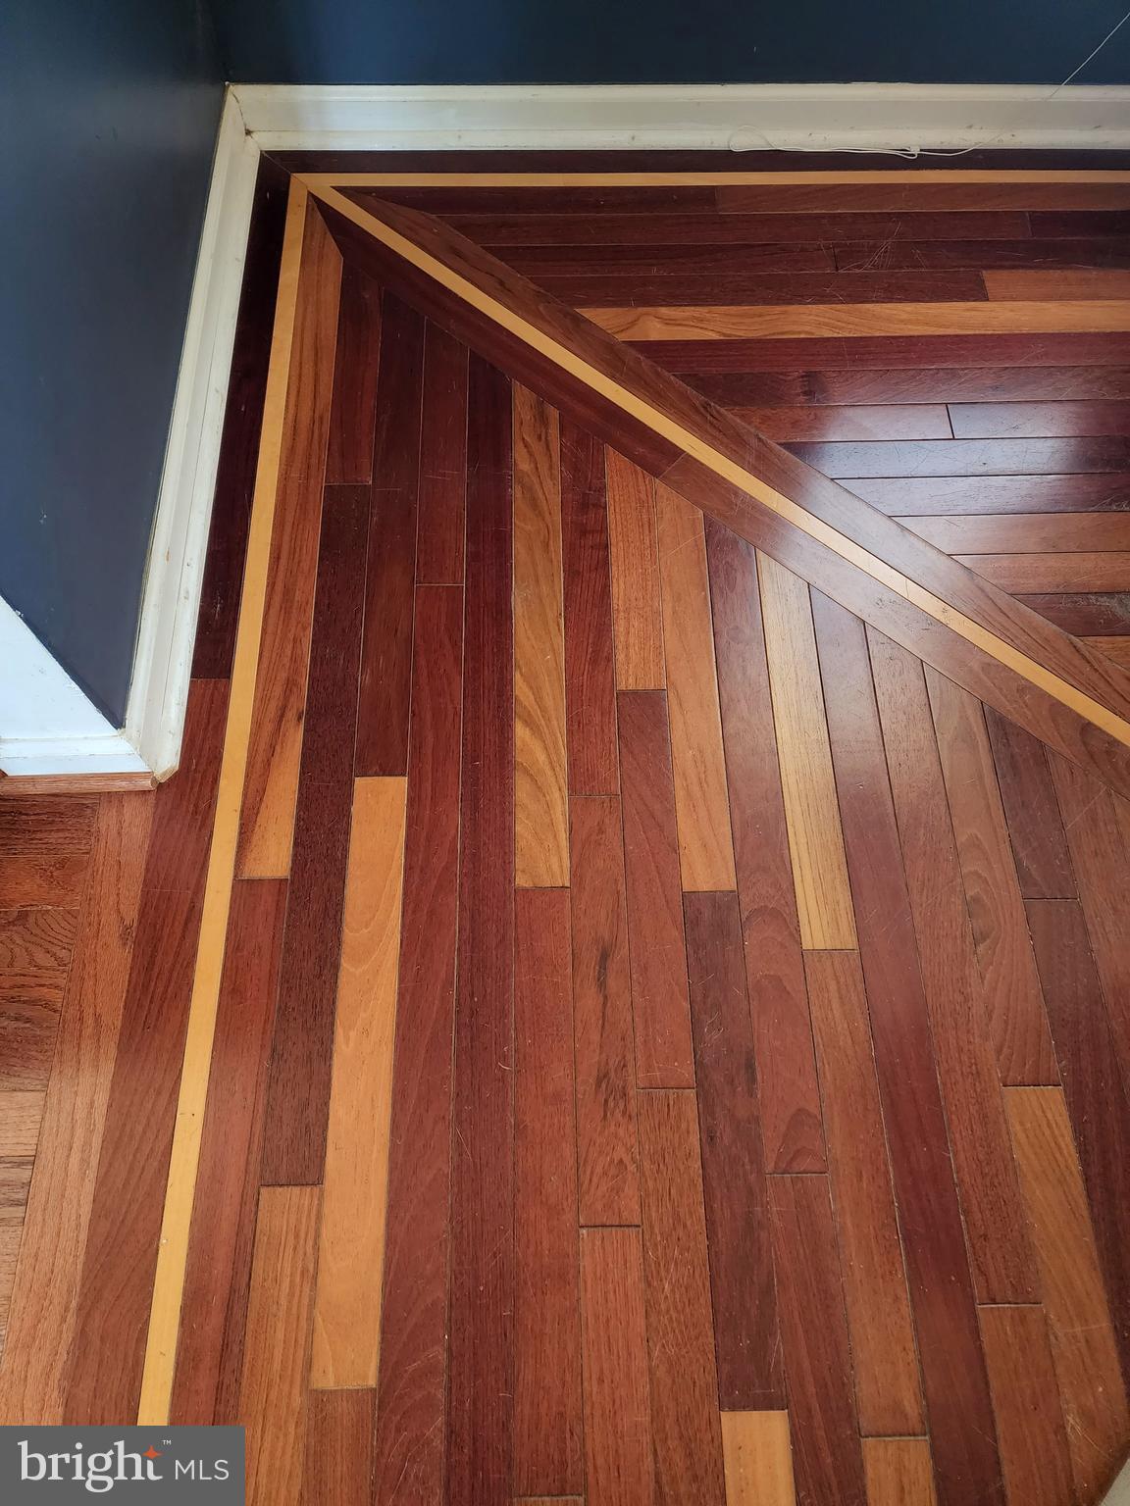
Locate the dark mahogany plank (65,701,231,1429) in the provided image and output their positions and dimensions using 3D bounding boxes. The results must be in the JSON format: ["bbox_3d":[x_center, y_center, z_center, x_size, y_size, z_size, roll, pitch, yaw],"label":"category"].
[{"bbox_3d":[-0.399,0.250,0.987,0.063,0.018,0.717,-1,67,-1],"label":"dark mahogany plank"}]

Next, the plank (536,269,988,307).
[{"bbox_3d":[0.263,-0.628,1.371,0.617,0.018,0.058,-1,67,-1],"label":"plank"}]

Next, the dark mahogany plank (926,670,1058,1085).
[{"bbox_3d":[0.437,0.110,1.046,0.058,0.019,0.456,-1,66,-1],"label":"dark mahogany plank"}]

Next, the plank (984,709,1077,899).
[{"bbox_3d":[0.496,0.050,1.080,0.058,0.018,0.225,-1,67,-1],"label":"plank"}]

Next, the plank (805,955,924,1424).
[{"bbox_3d":[0.270,0.387,0.923,0.057,0.019,0.408,-1,66,-1],"label":"plank"}]

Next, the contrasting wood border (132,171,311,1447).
[{"bbox_3d":[-0.364,-0.124,1.149,0.026,0.018,1.549,-1,67,-1],"label":"contrasting wood border"}]

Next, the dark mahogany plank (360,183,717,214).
[{"bbox_3d":[-0.044,-0.781,1.430,0.527,0.019,0.058,-1,66,-1],"label":"dark mahogany plank"}]

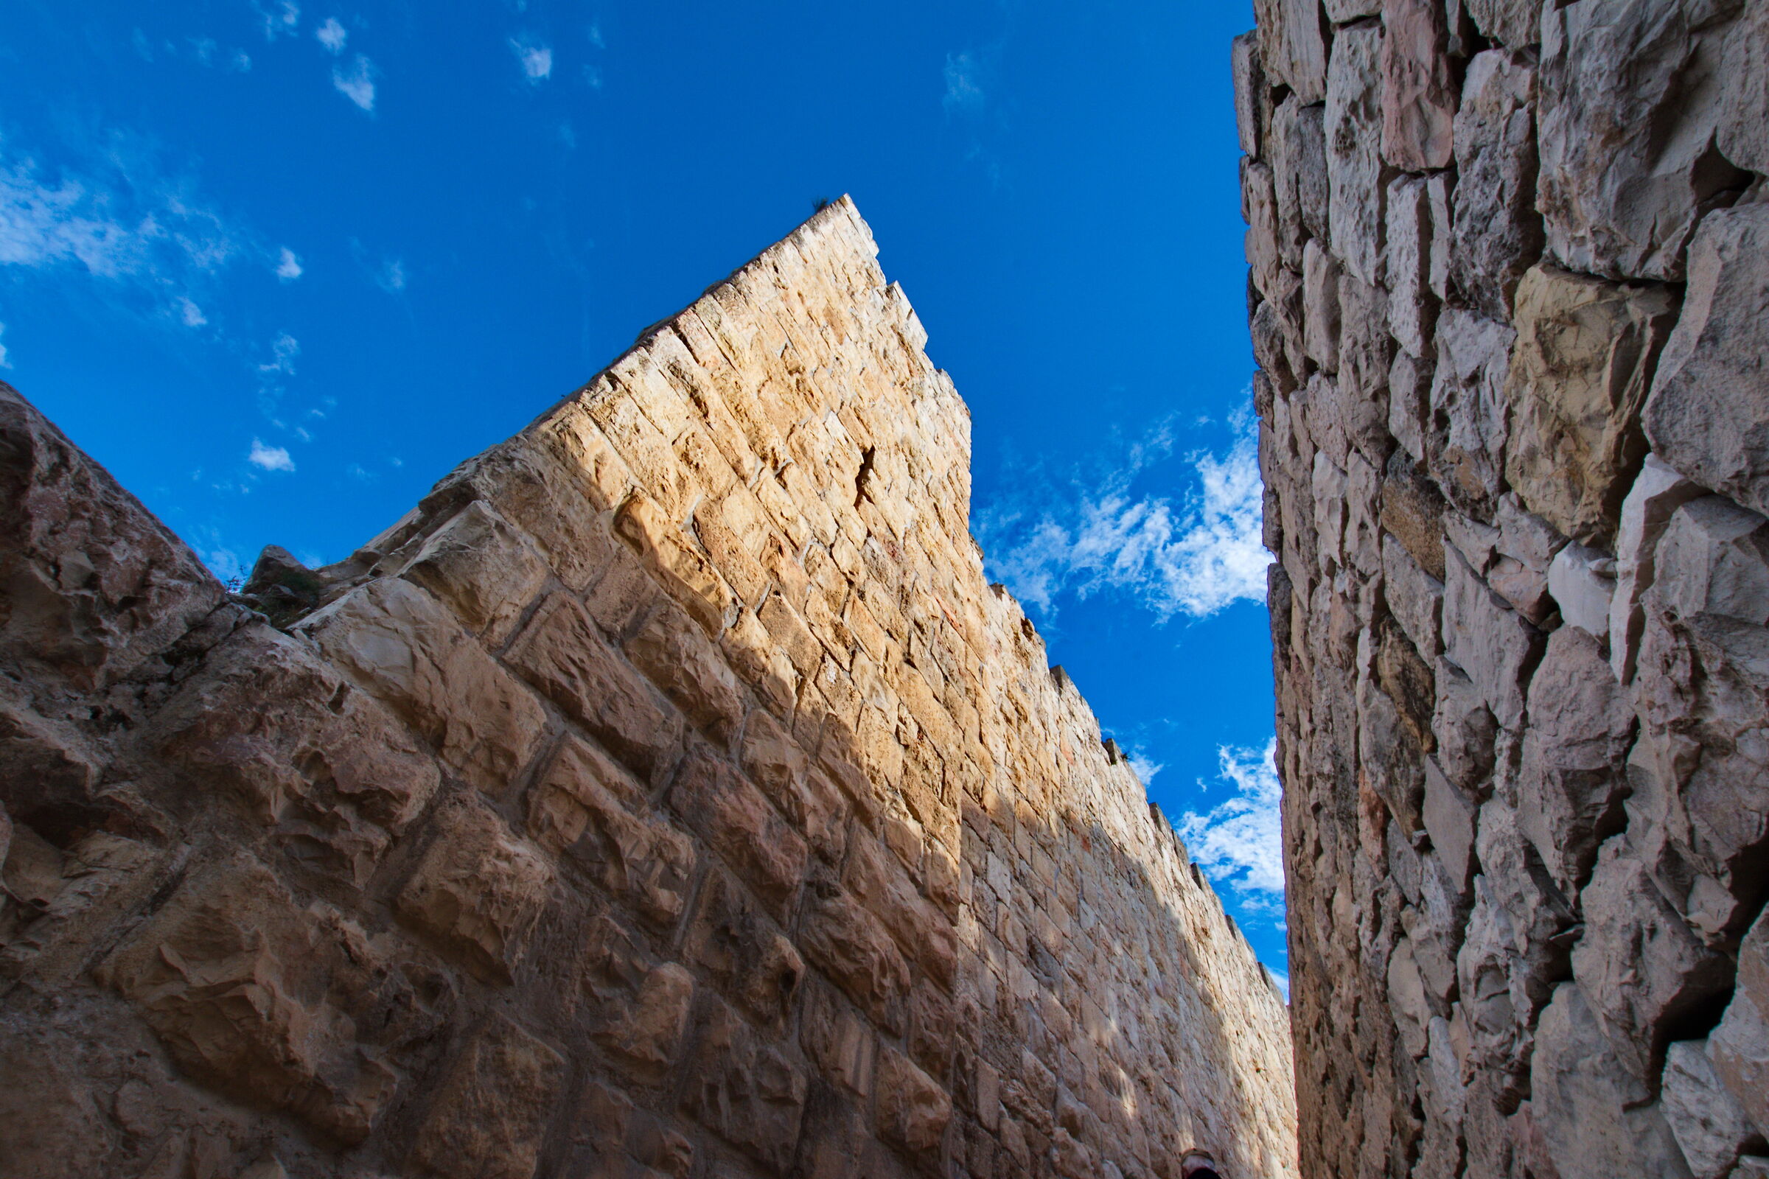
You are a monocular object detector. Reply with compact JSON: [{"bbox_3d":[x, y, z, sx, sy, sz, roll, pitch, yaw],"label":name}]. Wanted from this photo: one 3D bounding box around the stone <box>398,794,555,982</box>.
[{"bbox_3d":[-1.184,0.855,2.036,0.280,0.355,0.370,-25,-62,20],"label":"stone"}]

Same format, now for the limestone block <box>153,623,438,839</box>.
[{"bbox_3d":[-1.478,0.445,1.810,0.300,0.336,0.538,-25,-62,20],"label":"limestone block"}]

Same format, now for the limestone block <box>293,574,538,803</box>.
[{"bbox_3d":[-1.401,0.330,2.166,0.320,0.357,0.646,-25,-62,20],"label":"limestone block"}]

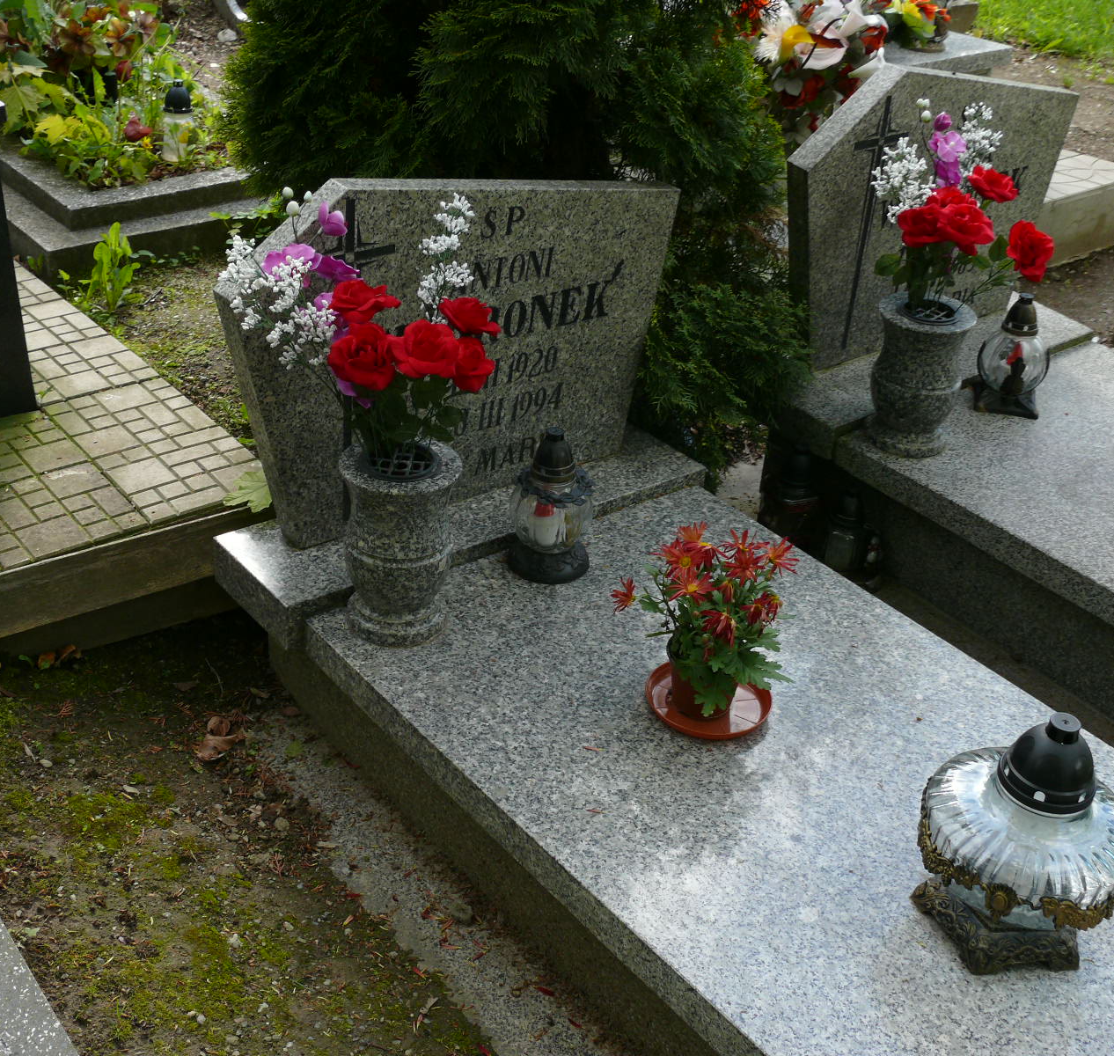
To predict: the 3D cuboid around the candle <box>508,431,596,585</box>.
[{"bbox_3d":[-0.003,-0.043,2.099,0.128,0.221,0.128,4,31,-3],"label":"candle"}]

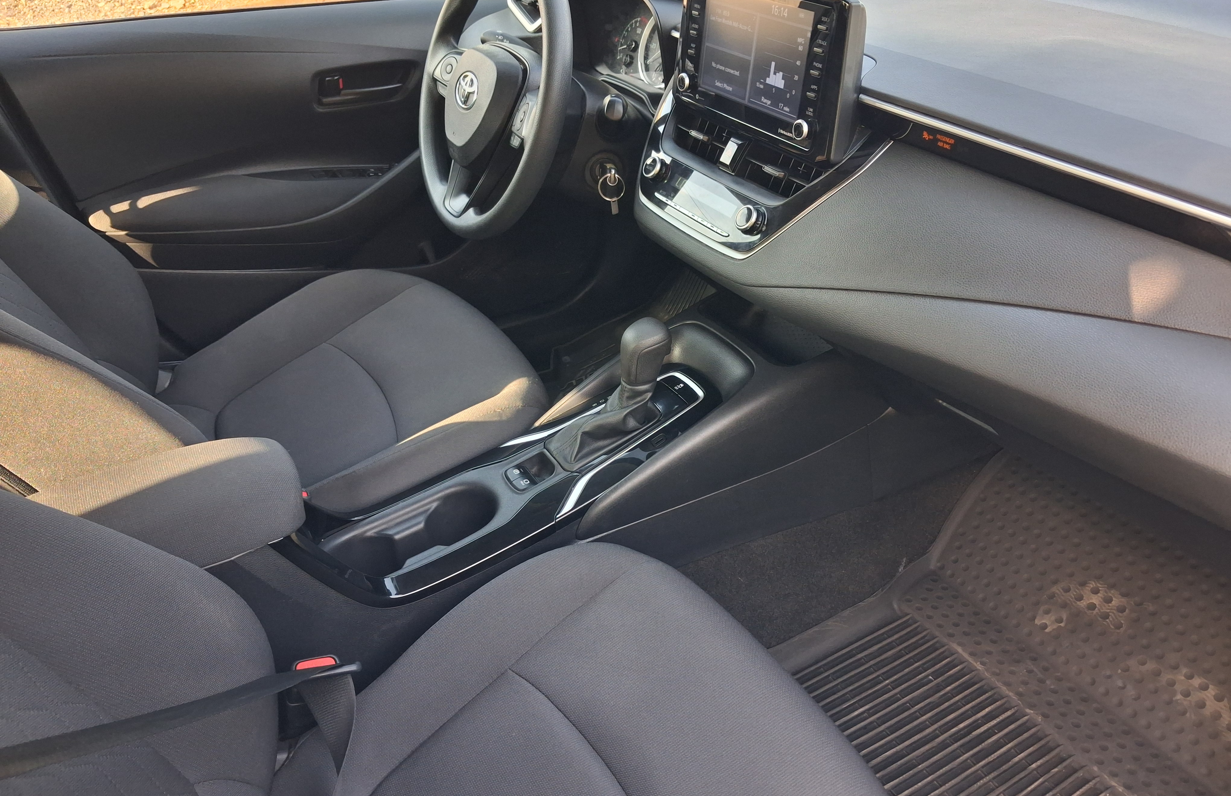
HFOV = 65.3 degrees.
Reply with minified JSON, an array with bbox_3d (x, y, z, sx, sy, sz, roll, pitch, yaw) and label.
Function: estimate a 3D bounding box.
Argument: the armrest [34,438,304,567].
[{"bbox_3d":[-0.425,0.107,0.856,0.270,0.064,0.145,-18,37,-26],"label":"armrest"}]

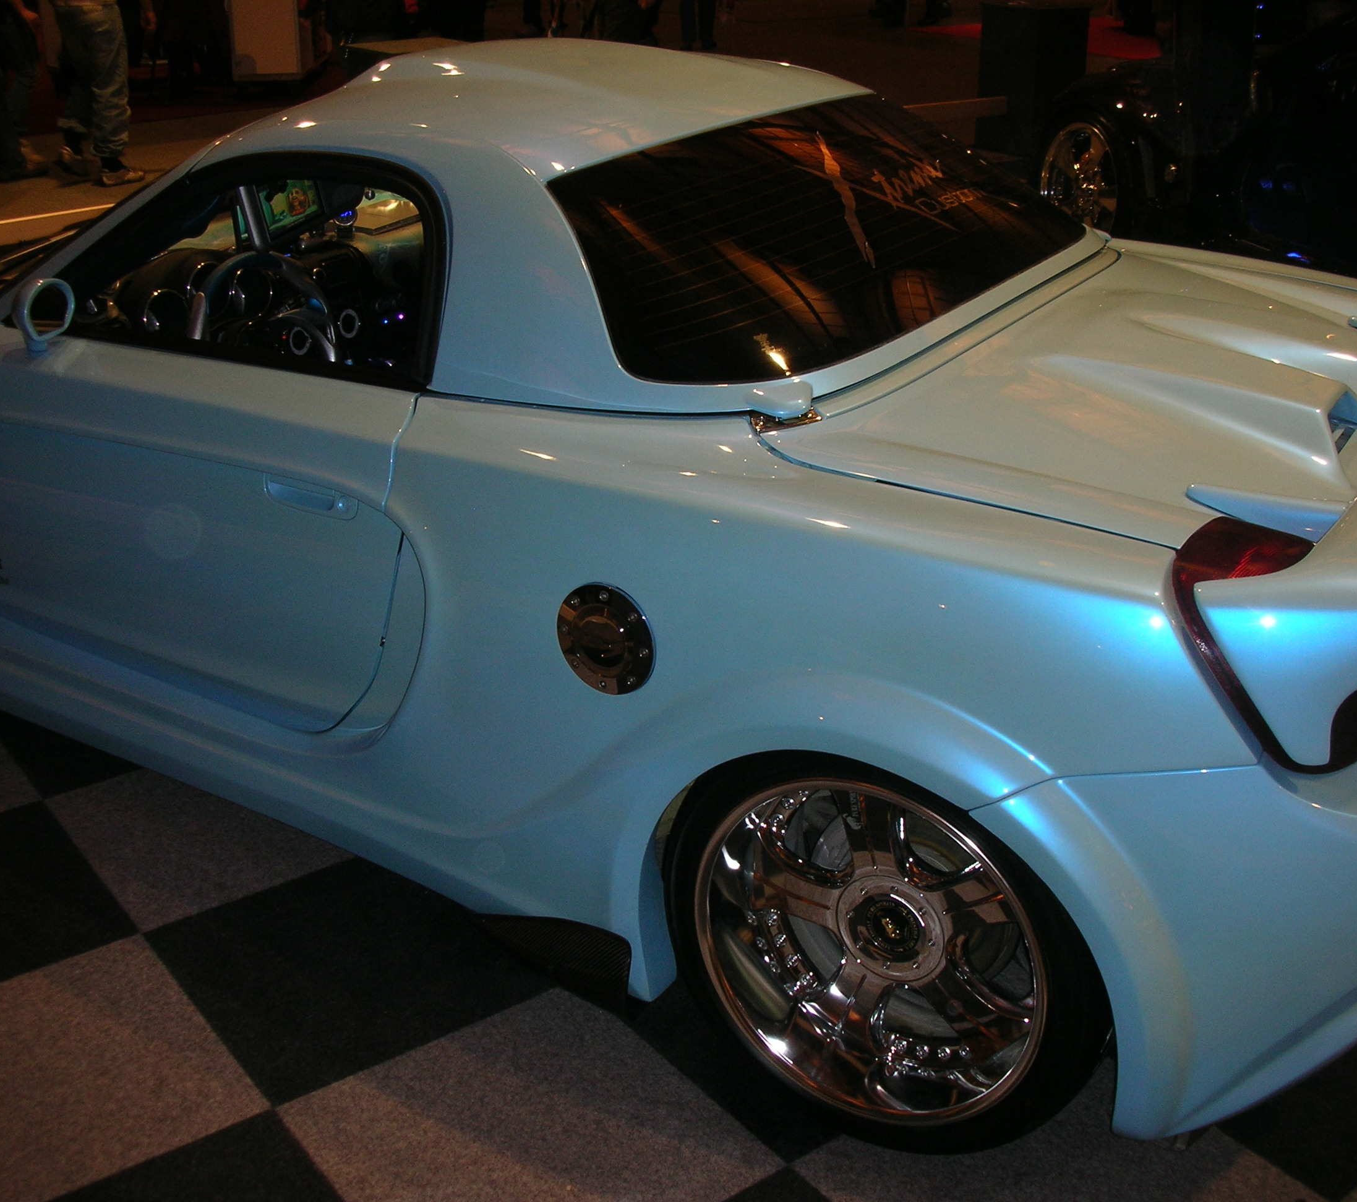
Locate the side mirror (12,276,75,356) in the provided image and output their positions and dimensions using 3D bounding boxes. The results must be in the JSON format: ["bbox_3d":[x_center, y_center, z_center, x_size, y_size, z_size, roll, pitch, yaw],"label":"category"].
[{"bbox_3d":[-1.016,-0.459,2.579,0.070,0.122,0.103,11,26,22],"label":"side mirror"}]

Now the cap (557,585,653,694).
[{"bbox_3d":[-0.098,0.053,2.149,0.157,0.157,0.035,14,24,27],"label":"cap"}]

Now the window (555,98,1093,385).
[{"bbox_3d":[0.258,-0.606,2.657,0.490,0.110,1.310,42,36,10],"label":"window"}]

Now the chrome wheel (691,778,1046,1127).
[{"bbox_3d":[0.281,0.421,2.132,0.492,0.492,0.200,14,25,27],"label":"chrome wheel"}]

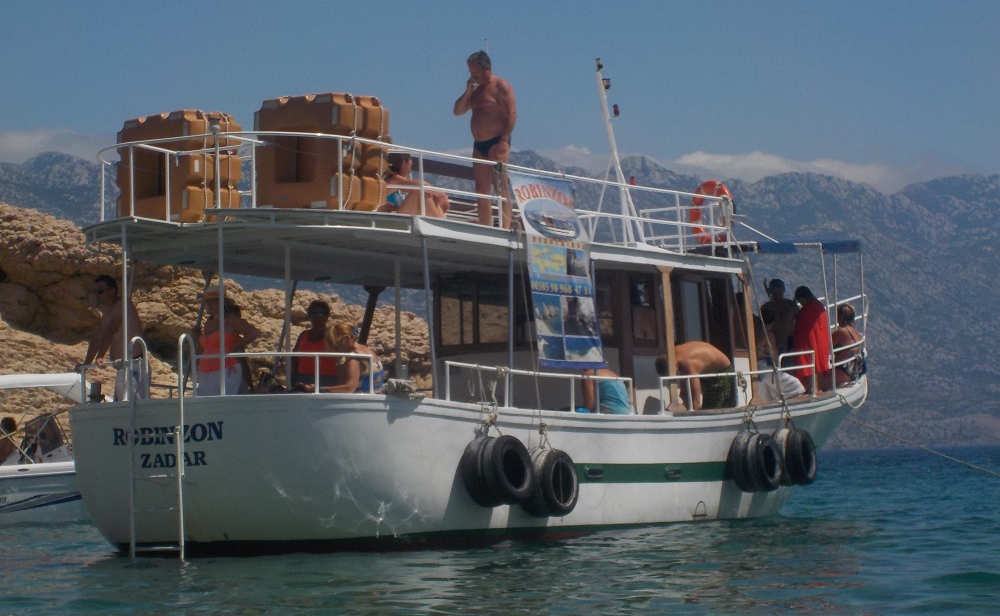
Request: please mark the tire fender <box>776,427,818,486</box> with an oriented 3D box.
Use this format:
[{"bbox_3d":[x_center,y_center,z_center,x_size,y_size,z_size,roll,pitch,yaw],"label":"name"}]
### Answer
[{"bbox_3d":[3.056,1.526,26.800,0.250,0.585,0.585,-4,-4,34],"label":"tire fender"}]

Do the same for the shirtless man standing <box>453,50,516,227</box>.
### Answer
[{"bbox_3d":[-0.136,-1.572,24.400,0.520,1.700,0.380,-5,-5,44],"label":"shirtless man standing"}]

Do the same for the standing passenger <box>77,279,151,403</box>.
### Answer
[{"bbox_3d":[-3.165,0.566,21.451,0.580,1.689,0.500,-1,-3,-12],"label":"standing passenger"}]

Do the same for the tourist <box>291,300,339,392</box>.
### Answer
[{"bbox_3d":[-1.682,0.551,23.700,0.500,1.250,0.550,-1,-3,-5],"label":"tourist"}]

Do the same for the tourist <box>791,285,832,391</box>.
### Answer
[{"bbox_3d":[3.484,0.534,28.854,0.420,1.572,0.470,-2,-3,14],"label":"tourist"}]

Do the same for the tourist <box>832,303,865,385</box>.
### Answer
[{"bbox_3d":[4.091,0.455,30.700,0.580,0.980,0.470,-4,-4,34],"label":"tourist"}]

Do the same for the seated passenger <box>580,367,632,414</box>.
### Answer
[{"bbox_3d":[1.057,0.915,26.300,0.650,1.030,0.500,-1,-4,-18],"label":"seated passenger"}]

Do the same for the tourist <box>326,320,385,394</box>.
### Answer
[{"bbox_3d":[-1.181,0.741,21.363,0.580,1.262,0.460,-3,-3,17],"label":"tourist"}]

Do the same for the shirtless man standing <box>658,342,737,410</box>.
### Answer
[{"bbox_3d":[2.148,0.975,28.000,0.820,1.200,0.520,0,-4,-22],"label":"shirtless man standing"}]

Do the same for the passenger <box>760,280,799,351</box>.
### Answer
[{"bbox_3d":[3.194,0.518,29.551,0.460,1.700,0.310,-3,-3,18],"label":"passenger"}]

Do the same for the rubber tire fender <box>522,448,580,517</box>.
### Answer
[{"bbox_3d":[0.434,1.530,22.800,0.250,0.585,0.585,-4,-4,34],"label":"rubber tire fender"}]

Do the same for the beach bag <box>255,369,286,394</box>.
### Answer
[{"bbox_3d":[-1.871,0.632,21.200,0.290,0.270,0.180,0,-3,-18],"label":"beach bag"}]

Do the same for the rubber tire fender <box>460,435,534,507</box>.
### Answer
[{"bbox_3d":[-0.023,1.503,23.900,0.360,0.630,0.630,-4,-4,35],"label":"rubber tire fender"}]

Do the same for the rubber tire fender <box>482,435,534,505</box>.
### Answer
[{"bbox_3d":[0.068,1.391,22.250,0.180,0.585,0.585,-4,-4,36],"label":"rubber tire fender"}]

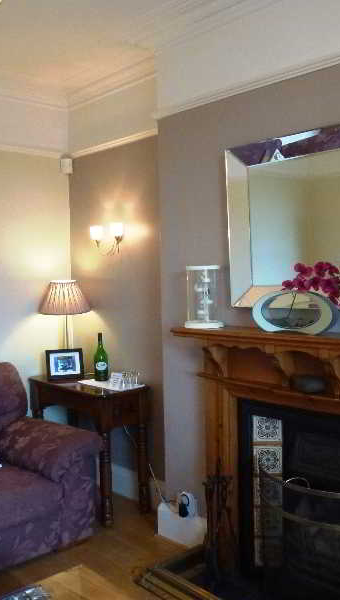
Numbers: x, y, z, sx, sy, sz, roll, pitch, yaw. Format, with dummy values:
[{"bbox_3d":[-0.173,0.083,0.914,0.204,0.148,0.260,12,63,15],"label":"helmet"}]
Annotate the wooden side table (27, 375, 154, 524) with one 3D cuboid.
[{"bbox_3d":[-0.529,0.945,3.647,0.799,0.795,0.384,1,3,44],"label":"wooden side table"}]

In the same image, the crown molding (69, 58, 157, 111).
[{"bbox_3d":[-0.410,-1.444,3.718,1.060,0.100,0.100,1,3,44],"label":"crown molding"}]

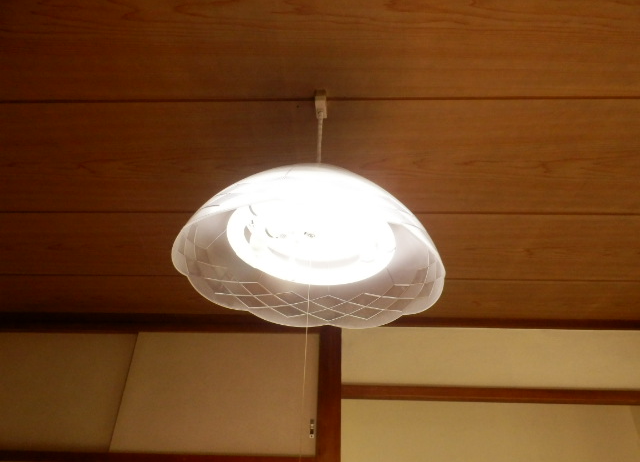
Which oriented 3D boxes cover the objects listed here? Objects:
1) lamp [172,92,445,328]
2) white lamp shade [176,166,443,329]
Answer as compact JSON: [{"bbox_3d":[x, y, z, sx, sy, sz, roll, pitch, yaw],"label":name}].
[{"bbox_3d":[-0.015,-0.108,0.899,0.463,0.470,0.463,2,-32,0],"label":"lamp"},{"bbox_3d":[-0.017,0.010,0.824,0.463,0.190,0.463,3,-32,0],"label":"white lamp shade"}]

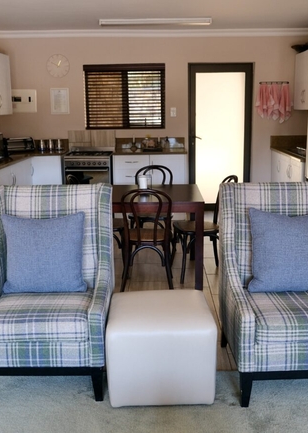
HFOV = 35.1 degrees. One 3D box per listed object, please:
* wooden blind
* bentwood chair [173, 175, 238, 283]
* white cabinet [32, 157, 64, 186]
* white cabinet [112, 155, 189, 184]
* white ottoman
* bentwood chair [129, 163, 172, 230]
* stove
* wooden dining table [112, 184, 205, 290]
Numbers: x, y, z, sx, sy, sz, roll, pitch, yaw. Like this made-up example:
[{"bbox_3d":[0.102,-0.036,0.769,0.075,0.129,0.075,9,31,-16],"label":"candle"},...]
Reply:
[{"bbox_3d":[-0.407,-1.675,6.852,1.140,0.885,0.080,-1,13,0],"label":"wooden blind"},{"bbox_3d":[0.463,0.102,4.355,0.540,0.885,0.430,-2,13,-5],"label":"bentwood chair"},{"bbox_3d":[-1.399,-0.420,6.831,0.370,0.870,0.600,-1,13,0],"label":"white cabinet"},{"bbox_3d":[-0.042,-0.441,6.802,0.980,0.900,0.570,-1,13,0],"label":"white cabinet"},{"bbox_3d":[0.042,0.698,2.702,0.545,0.450,0.520,-1,13,-2],"label":"white ottoman"},{"bbox_3d":[-0.009,-0.043,5.052,0.430,0.885,0.550,0,13,3],"label":"bentwood chair"},{"bbox_3d":[-0.864,-0.448,6.822,0.620,0.915,0.600,-1,13,0],"label":"stove"},{"bbox_3d":[-0.034,0.154,4.491,0.930,0.745,0.940,-1,13,0],"label":"wooden dining table"}]

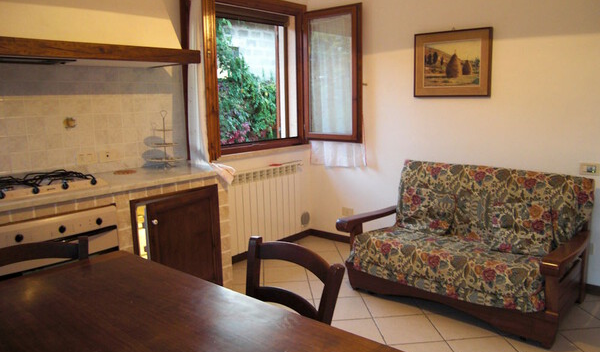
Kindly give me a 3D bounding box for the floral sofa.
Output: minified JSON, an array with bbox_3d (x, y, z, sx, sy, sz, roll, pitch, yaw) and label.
[{"bbox_3d":[1.103,0.410,3.323,1.424,0.829,0.931,8,13,40],"label":"floral sofa"}]

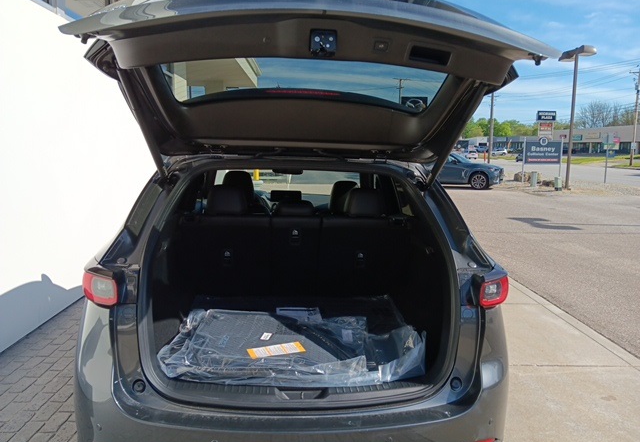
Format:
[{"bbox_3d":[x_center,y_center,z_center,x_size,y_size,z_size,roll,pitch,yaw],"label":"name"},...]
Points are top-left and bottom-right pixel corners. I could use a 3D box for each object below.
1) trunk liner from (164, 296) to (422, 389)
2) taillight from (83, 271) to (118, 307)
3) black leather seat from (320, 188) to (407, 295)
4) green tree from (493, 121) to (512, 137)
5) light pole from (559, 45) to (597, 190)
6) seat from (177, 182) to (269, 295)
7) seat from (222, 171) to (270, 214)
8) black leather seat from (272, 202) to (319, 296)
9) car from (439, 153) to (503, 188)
[{"bbox_3d":[-0.124,0.503,2.287,1.060,0.110,0.900,0,8,-5],"label":"trunk liner"},{"bbox_3d":[-0.894,0.278,1.950,0.150,0.140,0.170,0,8,-5],"label":"taillight"},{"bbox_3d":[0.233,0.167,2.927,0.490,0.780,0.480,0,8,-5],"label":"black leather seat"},{"bbox_3d":[53.152,-24.250,140.010,6.500,9.400,6.500,0,8,0],"label":"green tree"},{"bbox_3d":[10.144,-4.118,19.282,0.380,5.700,1.500,-3,9,-17],"label":"light pole"},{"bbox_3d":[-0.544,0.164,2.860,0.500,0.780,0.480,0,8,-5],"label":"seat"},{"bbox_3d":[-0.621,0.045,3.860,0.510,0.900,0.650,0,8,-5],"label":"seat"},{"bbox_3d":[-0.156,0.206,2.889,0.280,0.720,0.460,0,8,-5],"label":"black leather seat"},{"bbox_3d":[5.367,-2.320,20.980,5.000,1.720,1.970,3,9,22],"label":"car"}]

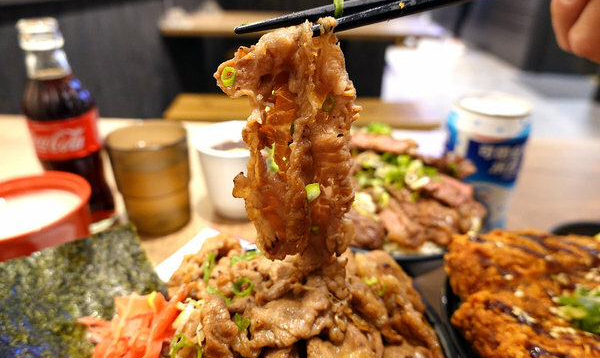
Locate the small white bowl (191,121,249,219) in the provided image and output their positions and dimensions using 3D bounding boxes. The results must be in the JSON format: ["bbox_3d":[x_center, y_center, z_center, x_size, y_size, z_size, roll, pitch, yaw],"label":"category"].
[{"bbox_3d":[-0.060,-0.006,0.413,0.095,0.078,0.095,1,27,-1],"label":"small white bowl"}]

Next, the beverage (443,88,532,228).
[{"bbox_3d":[0.163,-0.006,0.368,0.066,0.121,0.066,0,27,-4],"label":"beverage"}]

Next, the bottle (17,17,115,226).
[{"bbox_3d":[-0.221,-0.049,0.376,0.059,0.188,0.059,-5,28,-12],"label":"bottle"}]

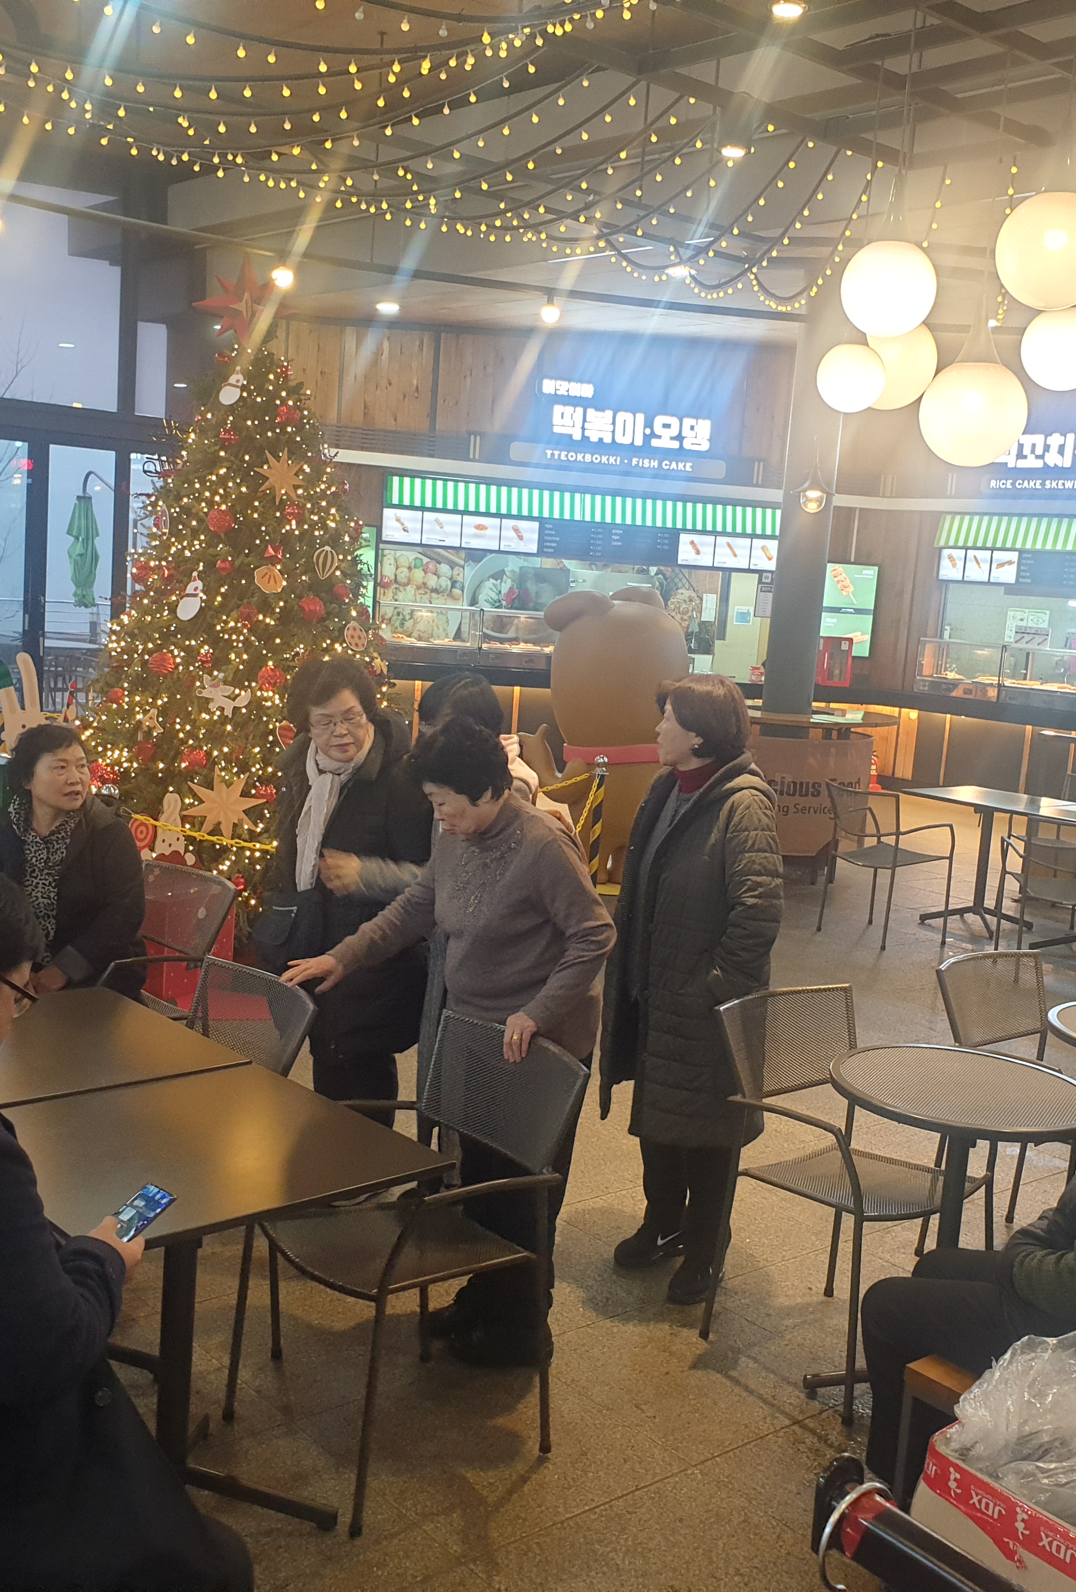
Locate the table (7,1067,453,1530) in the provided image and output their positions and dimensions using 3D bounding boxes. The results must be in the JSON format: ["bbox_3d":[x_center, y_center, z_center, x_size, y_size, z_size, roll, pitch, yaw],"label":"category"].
[{"bbox_3d":[-0.671,1.003,3.002,0.705,0.730,0.690,-3,11,-42],"label":"table"}]

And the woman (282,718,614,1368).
[{"bbox_3d":[-0.170,0.562,3.541,0.580,1.460,0.540,-1,9,-32],"label":"woman"}]

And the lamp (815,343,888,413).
[{"bbox_3d":[1.326,-1.768,6.750,0.295,0.290,0.295,4,8,0],"label":"lamp"}]

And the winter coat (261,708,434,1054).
[{"bbox_3d":[-0.493,0.234,4.178,0.500,0.890,0.350,5,8,3],"label":"winter coat"}]

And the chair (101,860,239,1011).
[{"bbox_3d":[-1.238,0.648,4.724,0.570,0.820,0.560,-3,10,-42],"label":"chair"}]

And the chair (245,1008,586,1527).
[{"bbox_3d":[-0.276,0.947,3.343,0.545,0.845,0.535,-3,10,-40],"label":"chair"}]

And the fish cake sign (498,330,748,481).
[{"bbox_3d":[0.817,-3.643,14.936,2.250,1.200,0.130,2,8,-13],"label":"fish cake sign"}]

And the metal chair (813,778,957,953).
[{"bbox_3d":[1.856,0.354,8.547,0.560,0.835,0.550,-3,10,-40],"label":"metal chair"}]

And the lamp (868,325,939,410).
[{"bbox_3d":[1.247,-1.479,5.500,0.290,0.300,0.290,5,8,10],"label":"lamp"}]

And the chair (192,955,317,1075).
[{"bbox_3d":[-0.867,0.849,3.623,0.560,0.835,0.550,-3,10,-40],"label":"chair"}]

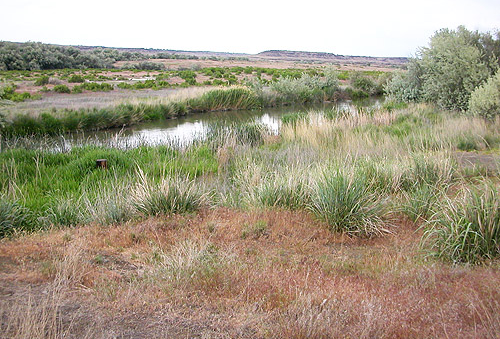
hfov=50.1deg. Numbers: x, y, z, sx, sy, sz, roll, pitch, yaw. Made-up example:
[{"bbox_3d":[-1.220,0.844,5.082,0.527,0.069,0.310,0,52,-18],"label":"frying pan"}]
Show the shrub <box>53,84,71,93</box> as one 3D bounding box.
[{"bbox_3d":[-17.637,-7.532,50.000,1.700,0.800,1.500,-4,12,-19],"label":"shrub"}]

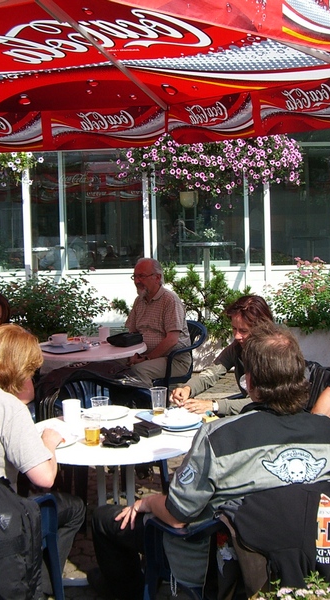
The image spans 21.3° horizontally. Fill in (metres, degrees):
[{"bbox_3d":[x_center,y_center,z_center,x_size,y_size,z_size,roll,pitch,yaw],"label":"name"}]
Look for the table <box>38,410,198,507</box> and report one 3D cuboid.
[{"bbox_3d":[-0.203,0.900,3.643,0.810,0.720,0.810,-1,6,0],"label":"table"}]

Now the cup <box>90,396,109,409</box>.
[{"bbox_3d":[-0.286,0.485,3.864,0.078,0.112,0.078,-1,5,0],"label":"cup"}]

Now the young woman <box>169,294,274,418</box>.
[{"bbox_3d":[0.332,0.606,4.213,0.820,1.220,0.500,-5,6,-35],"label":"young woman"}]

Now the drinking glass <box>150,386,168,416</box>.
[{"bbox_3d":[-0.031,0.457,3.941,0.077,0.118,0.077,-1,5,0],"label":"drinking glass"}]

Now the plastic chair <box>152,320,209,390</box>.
[{"bbox_3d":[0.014,0.597,6.005,0.570,0.860,0.580,4,7,43],"label":"plastic chair"}]

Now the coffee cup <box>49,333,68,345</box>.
[{"bbox_3d":[-0.719,0.270,5.901,0.125,0.066,0.105,-1,6,0],"label":"coffee cup"}]

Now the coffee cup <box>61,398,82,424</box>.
[{"bbox_3d":[-0.403,0.481,3.772,0.083,0.099,0.083,-1,6,0],"label":"coffee cup"}]

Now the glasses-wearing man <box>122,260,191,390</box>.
[{"bbox_3d":[-0.100,0.387,5.864,0.560,1.310,0.850,4,8,44],"label":"glasses-wearing man"}]

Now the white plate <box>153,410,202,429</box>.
[{"bbox_3d":[0.054,0.514,3.779,0.213,0.025,0.213,-1,5,0],"label":"white plate"}]

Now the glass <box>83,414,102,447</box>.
[{"bbox_3d":[-0.287,0.516,3.474,0.070,0.118,0.070,-1,5,0],"label":"glass"}]

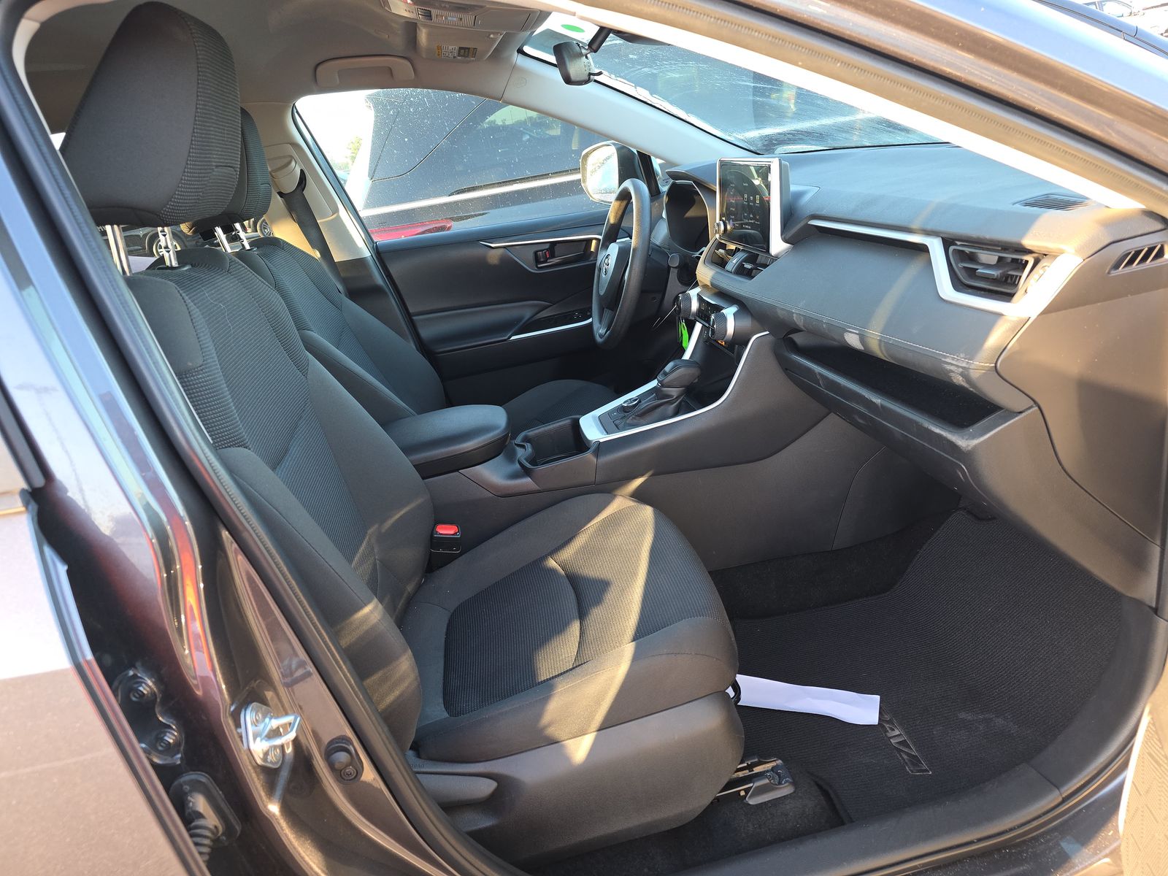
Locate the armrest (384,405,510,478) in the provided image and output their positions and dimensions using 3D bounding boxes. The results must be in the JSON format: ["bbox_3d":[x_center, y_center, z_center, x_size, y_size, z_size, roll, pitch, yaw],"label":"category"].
[{"bbox_3d":[-0.278,0.003,1.393,0.290,0.072,0.200,-10,20,-5],"label":"armrest"}]

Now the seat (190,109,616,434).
[{"bbox_3d":[-0.342,-0.217,1.702,0.820,1.010,0.540,-10,20,-5],"label":"seat"}]

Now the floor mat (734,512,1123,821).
[{"bbox_3d":[0.479,0.316,1.193,0.600,0.180,0.510,-10,20,-5],"label":"floor mat"}]

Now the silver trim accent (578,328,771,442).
[{"bbox_3d":[0.140,-0.117,1.411,0.320,0.170,0.280,-10,20,-5],"label":"silver trim accent"}]

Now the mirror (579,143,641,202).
[{"bbox_3d":[0.082,-0.750,2.203,0.135,0.175,0.225,-15,21,-19],"label":"mirror"}]

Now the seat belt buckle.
[{"bbox_3d":[-0.234,0.186,1.313,0.047,0.085,0.030,4,18,-9],"label":"seat belt buckle"}]

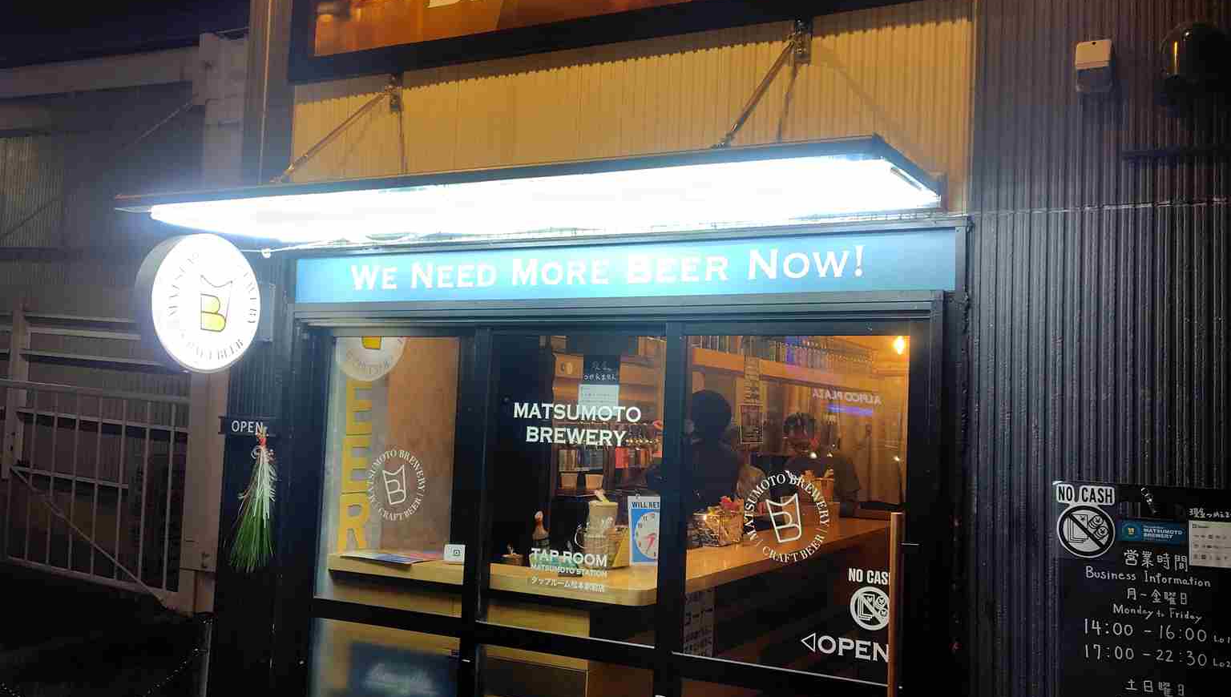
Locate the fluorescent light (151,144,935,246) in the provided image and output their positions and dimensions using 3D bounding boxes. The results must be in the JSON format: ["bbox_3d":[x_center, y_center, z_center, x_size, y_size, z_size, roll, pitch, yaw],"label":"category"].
[{"bbox_3d":[-0.309,-0.386,2.906,2.184,0.068,0.642,0,-4,27],"label":"fluorescent light"}]

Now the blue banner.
[{"bbox_3d":[-0.103,-0.221,3.181,2.128,0.160,0.060,0,-4,27],"label":"blue banner"}]

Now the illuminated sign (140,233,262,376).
[{"bbox_3d":[-1.318,-0.146,3.446,0.074,0.440,0.442,0,-4,27],"label":"illuminated sign"}]

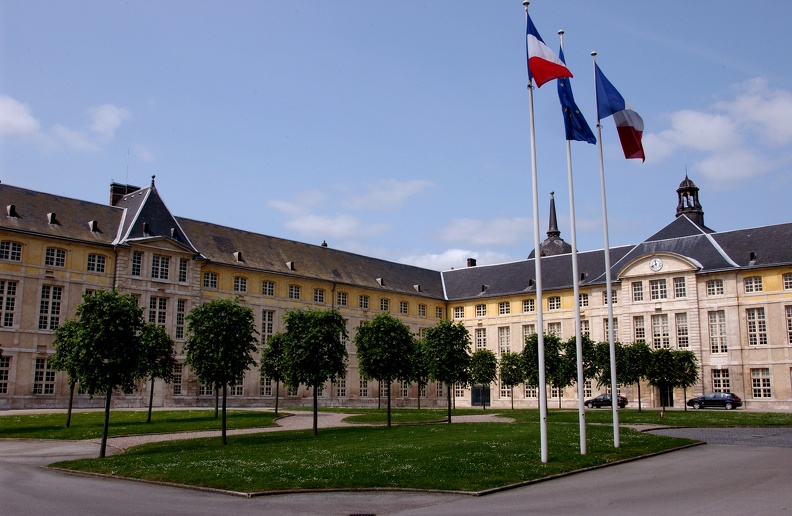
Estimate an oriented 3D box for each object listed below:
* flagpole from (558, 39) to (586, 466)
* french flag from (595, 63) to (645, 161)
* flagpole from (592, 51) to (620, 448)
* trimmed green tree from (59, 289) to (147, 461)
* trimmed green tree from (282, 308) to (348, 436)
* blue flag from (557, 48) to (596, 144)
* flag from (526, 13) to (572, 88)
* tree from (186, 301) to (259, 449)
[{"bbox_3d":[4.920,-0.780,20.000,0.170,12.050,0.170,0,-11,0],"label":"flagpole"},{"bbox_3d":[6.900,-4.520,22.250,1.600,3.000,0.800,0,-11,0],"label":"french flag"},{"bbox_3d":[6.240,-0.570,21.450,0.170,12.050,0.170,0,-11,0],"label":"flagpole"},{"bbox_3d":[-8.380,3.260,20.600,2.350,4.720,2.350,0,-11,0],"label":"trimmed green tree"},{"bbox_3d":[-2.970,4.140,26.400,2.400,4.600,2.400,0,-11,0],"label":"trimmed green tree"},{"bbox_3d":[5.200,-4.690,20.800,1.200,2.900,0.700,0,-11,0],"label":"blue flag"},{"bbox_3d":[4.150,-5.600,19.500,1.350,2.200,0.700,0,-11,0],"label":"flag"},{"bbox_3d":[-5.650,3.660,23.500,2.400,4.720,2.400,0,-11,0],"label":"tree"}]

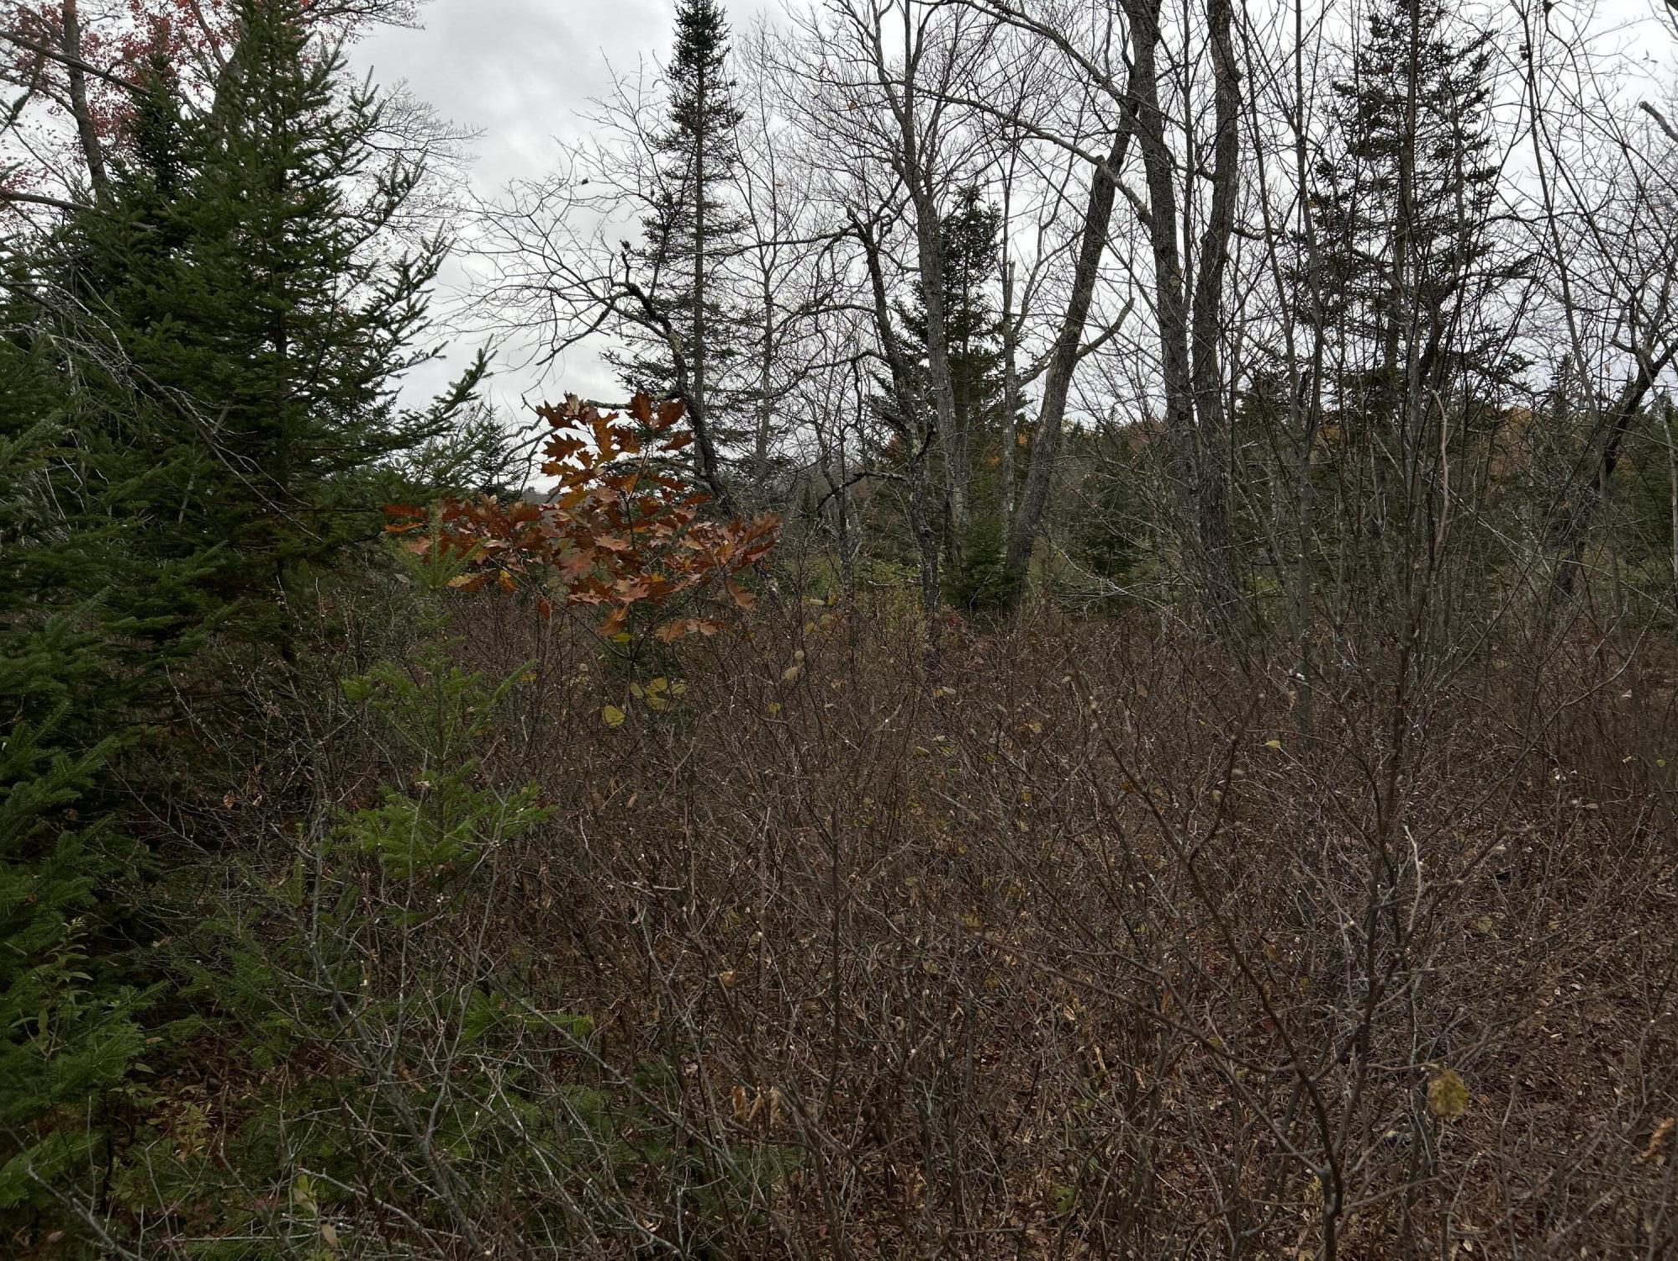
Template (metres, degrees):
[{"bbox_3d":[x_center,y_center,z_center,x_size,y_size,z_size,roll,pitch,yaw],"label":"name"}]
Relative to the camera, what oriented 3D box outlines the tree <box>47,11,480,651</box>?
[{"bbox_3d":[-3.113,-1.540,7.000,2.400,4.800,2.300,0,4,0],"label":"tree"}]

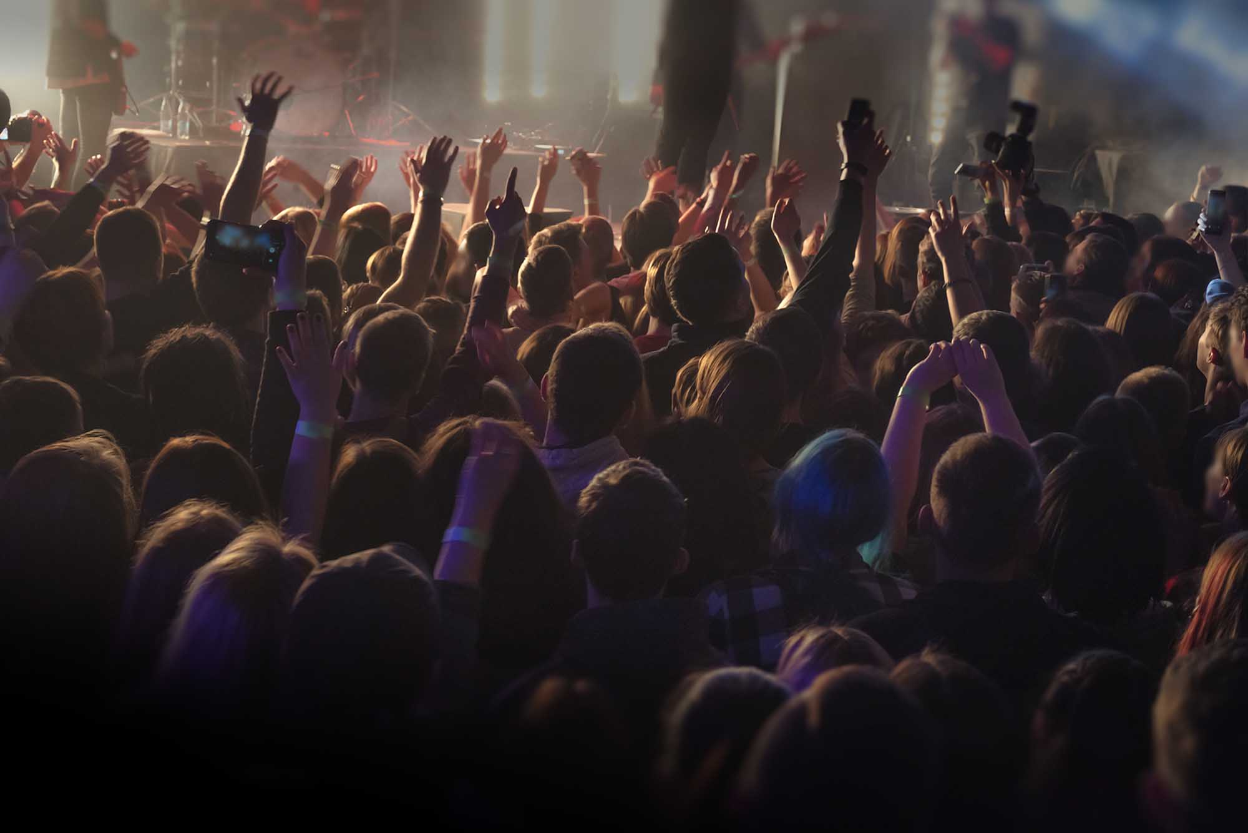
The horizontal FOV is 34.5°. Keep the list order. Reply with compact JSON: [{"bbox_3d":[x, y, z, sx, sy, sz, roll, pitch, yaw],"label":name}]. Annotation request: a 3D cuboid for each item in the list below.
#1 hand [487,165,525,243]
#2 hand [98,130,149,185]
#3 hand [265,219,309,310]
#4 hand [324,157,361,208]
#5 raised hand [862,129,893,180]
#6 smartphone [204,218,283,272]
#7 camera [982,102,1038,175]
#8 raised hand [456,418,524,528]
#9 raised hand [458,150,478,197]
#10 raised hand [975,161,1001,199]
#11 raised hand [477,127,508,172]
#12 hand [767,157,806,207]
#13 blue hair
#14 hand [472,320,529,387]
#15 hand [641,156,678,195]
[{"bbox_3d":[-0.266,-0.474,4.500,0.085,0.170,0.075,6,6,0],"label":"hand"},{"bbox_3d":[-1.369,-0.707,5.500,0.100,0.175,0.080,41,8,1],"label":"hand"},{"bbox_3d":[-0.637,-0.287,3.800,0.083,0.170,0.090,-4,11,-20],"label":"hand"},{"bbox_3d":[-0.853,-0.710,6.100,0.090,0.160,0.080,25,10,14],"label":"hand"},{"bbox_3d":[0.649,-0.677,5.200,0.090,0.140,0.080,6,6,0],"label":"raised hand"},{"bbox_3d":[-0.717,-0.324,3.800,0.152,0.076,0.010,9,5,-3],"label":"smartphone"},{"bbox_3d":[1.403,-1.011,7.300,0.140,0.250,0.165,3,13,-46],"label":"camera"},{"bbox_3d":[-0.190,0.078,2.850,0.080,0.145,0.075,15,-6,-2],"label":"raised hand"},{"bbox_3d":[-0.563,-0.883,7.300,0.090,0.170,0.060,-3,6,0],"label":"raised hand"},{"bbox_3d":[1.264,-0.818,7.000,0.088,0.130,0.085,0,11,0],"label":"raised hand"},{"bbox_3d":[-0.452,-0.913,6.900,0.090,0.155,0.080,14,11,12],"label":"raised hand"},{"bbox_3d":[0.518,-0.746,6.400,0.120,0.155,0.080,15,10,-3],"label":"hand"},{"bbox_3d":[0.367,0.144,3.550,0.205,0.235,0.225,1,11,5],"label":"blue hair"},{"bbox_3d":[-0.259,-0.130,4.200,0.075,0.150,0.070,-33,-22,5],"label":"hand"},{"bbox_3d":[0.152,-1.030,8.600,0.140,0.165,0.090,5,-1,-1],"label":"hand"}]

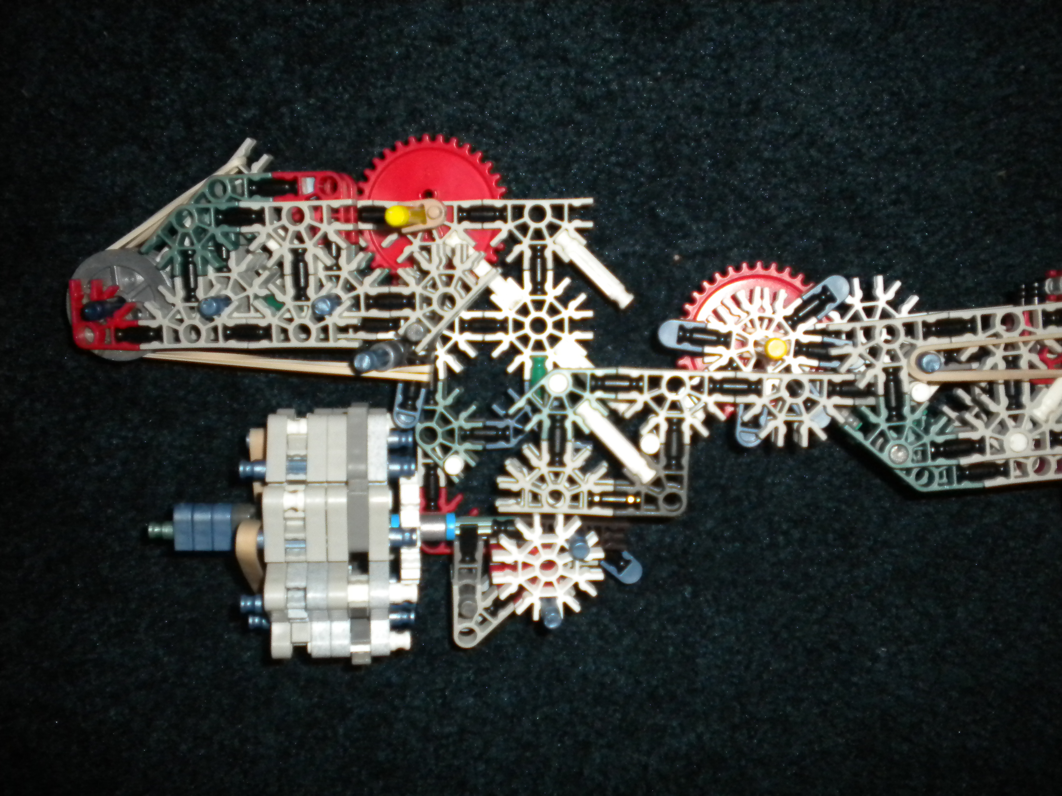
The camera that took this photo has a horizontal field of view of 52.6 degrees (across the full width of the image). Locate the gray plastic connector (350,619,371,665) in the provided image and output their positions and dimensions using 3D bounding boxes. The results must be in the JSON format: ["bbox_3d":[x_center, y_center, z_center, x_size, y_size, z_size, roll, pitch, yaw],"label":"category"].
[{"bbox_3d":[-0.054,0.075,0.347,0.006,0.020,0.018,0,97,0],"label":"gray plastic connector"}]

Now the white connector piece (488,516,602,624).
[{"bbox_3d":[0.005,0.056,0.354,0.037,0.007,0.037,0,99,2],"label":"white connector piece"}]

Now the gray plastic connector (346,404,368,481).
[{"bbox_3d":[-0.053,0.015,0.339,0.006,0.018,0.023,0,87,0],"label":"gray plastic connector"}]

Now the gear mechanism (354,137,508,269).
[{"bbox_3d":[-0.034,-0.063,0.367,0.052,0.007,0.052,0,99,2],"label":"gear mechanism"}]

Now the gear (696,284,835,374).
[{"bbox_3d":[0.075,-0.018,0.345,0.041,0.007,0.040,0,99,2],"label":"gear"}]

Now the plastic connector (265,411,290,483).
[{"bbox_3d":[-0.080,0.015,0.342,0.006,0.019,0.022,-1,91,-4],"label":"plastic connector"}]

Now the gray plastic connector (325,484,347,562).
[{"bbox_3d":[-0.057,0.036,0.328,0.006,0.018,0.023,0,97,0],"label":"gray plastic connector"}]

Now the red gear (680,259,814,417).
[{"bbox_3d":[0.074,-0.017,0.350,0.052,0.007,0.052,0,99,2],"label":"red gear"}]

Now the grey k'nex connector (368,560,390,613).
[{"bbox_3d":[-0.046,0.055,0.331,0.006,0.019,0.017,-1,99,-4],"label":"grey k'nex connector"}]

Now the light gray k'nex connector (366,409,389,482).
[{"bbox_3d":[-0.048,0.015,0.341,0.006,0.019,0.022,-1,91,-4],"label":"light gray k'nex connector"}]

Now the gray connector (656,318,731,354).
[{"bbox_3d":[0.053,-0.020,0.345,0.025,0.006,0.010,6,99,1],"label":"gray connector"}]

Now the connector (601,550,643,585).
[{"bbox_3d":[0.032,0.061,0.385,0.015,0.007,0.010,39,98,-4],"label":"connector"}]

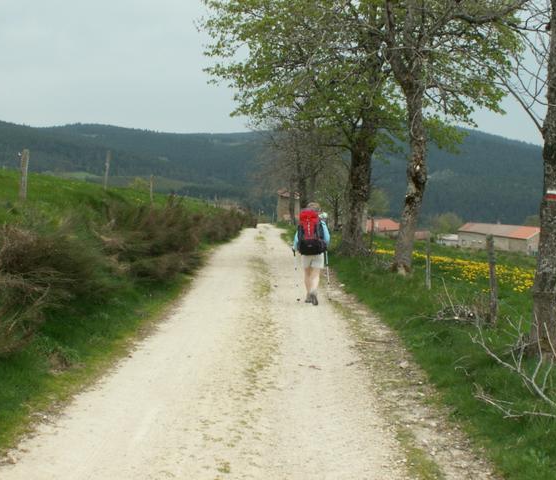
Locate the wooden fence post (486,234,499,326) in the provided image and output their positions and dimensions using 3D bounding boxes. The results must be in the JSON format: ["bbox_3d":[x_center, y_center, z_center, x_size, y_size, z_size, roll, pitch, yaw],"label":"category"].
[{"bbox_3d":[2.900,0.548,12.000,0.120,1.250,0.120,-3,2,0],"label":"wooden fence post"}]

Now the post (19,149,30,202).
[{"bbox_3d":[-5.227,-1.340,18.300,0.140,1.120,0.140,3,2,0],"label":"post"}]

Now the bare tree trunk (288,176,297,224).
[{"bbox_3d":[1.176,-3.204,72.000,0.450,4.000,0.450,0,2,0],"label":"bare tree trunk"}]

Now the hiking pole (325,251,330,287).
[{"bbox_3d":[0.831,0.542,14.800,0.050,0.950,0.050,-3,2,0],"label":"hiking pole"}]

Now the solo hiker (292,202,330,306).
[{"bbox_3d":[0.547,0.235,14.700,0.600,1.690,0.600,0,2,-1],"label":"solo hiker"}]

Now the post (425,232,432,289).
[{"bbox_3d":[2.928,0.429,17.300,0.100,1.130,0.100,0,2,0],"label":"post"}]

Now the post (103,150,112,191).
[{"bbox_3d":[-4.899,-1.968,25.500,0.120,1.200,0.120,5,2,0],"label":"post"}]

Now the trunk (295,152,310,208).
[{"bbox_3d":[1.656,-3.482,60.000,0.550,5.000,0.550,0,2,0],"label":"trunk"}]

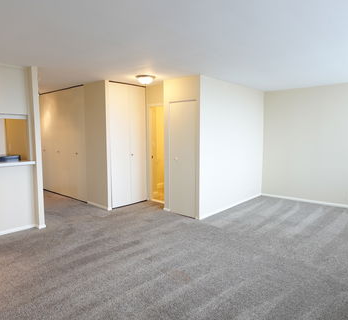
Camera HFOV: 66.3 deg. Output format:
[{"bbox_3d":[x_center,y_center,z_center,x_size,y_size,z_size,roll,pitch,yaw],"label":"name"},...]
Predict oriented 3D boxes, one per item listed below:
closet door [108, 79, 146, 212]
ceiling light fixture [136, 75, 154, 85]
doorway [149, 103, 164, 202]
[{"bbox_3d":[-0.904,-0.289,5.382,0.045,2.410,0.915,5,8,41],"label":"closet door"},{"bbox_3d":[-0.482,-1.371,4.617,0.345,0.125,0.345,0,6,0],"label":"ceiling light fixture"},{"bbox_3d":[-0.264,-0.122,5.503,0.660,2.080,0.110,5,8,41],"label":"doorway"}]

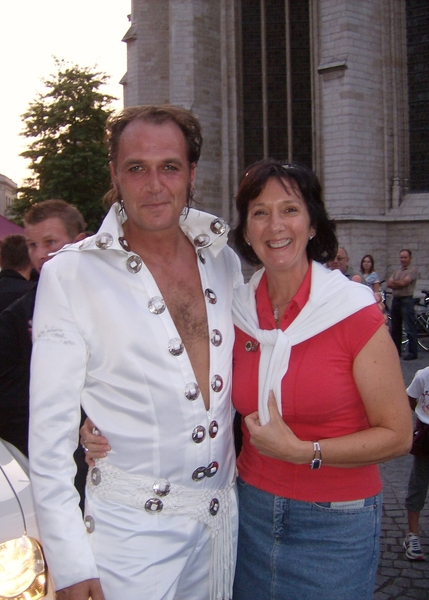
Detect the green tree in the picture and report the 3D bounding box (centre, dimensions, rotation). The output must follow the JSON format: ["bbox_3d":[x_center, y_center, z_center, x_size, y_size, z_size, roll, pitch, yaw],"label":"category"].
[{"bbox_3d":[-6.800,-5.400,28.000,5.000,11.000,5.000,-1,2,0],"label":"green tree"}]

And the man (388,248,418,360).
[{"bbox_3d":[2.940,0.070,9.750,0.520,1.750,0.360,1,3,37],"label":"man"}]

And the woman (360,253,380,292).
[{"bbox_3d":[2.470,0.060,10.000,0.460,1.640,0.280,0,3,22],"label":"woman"}]

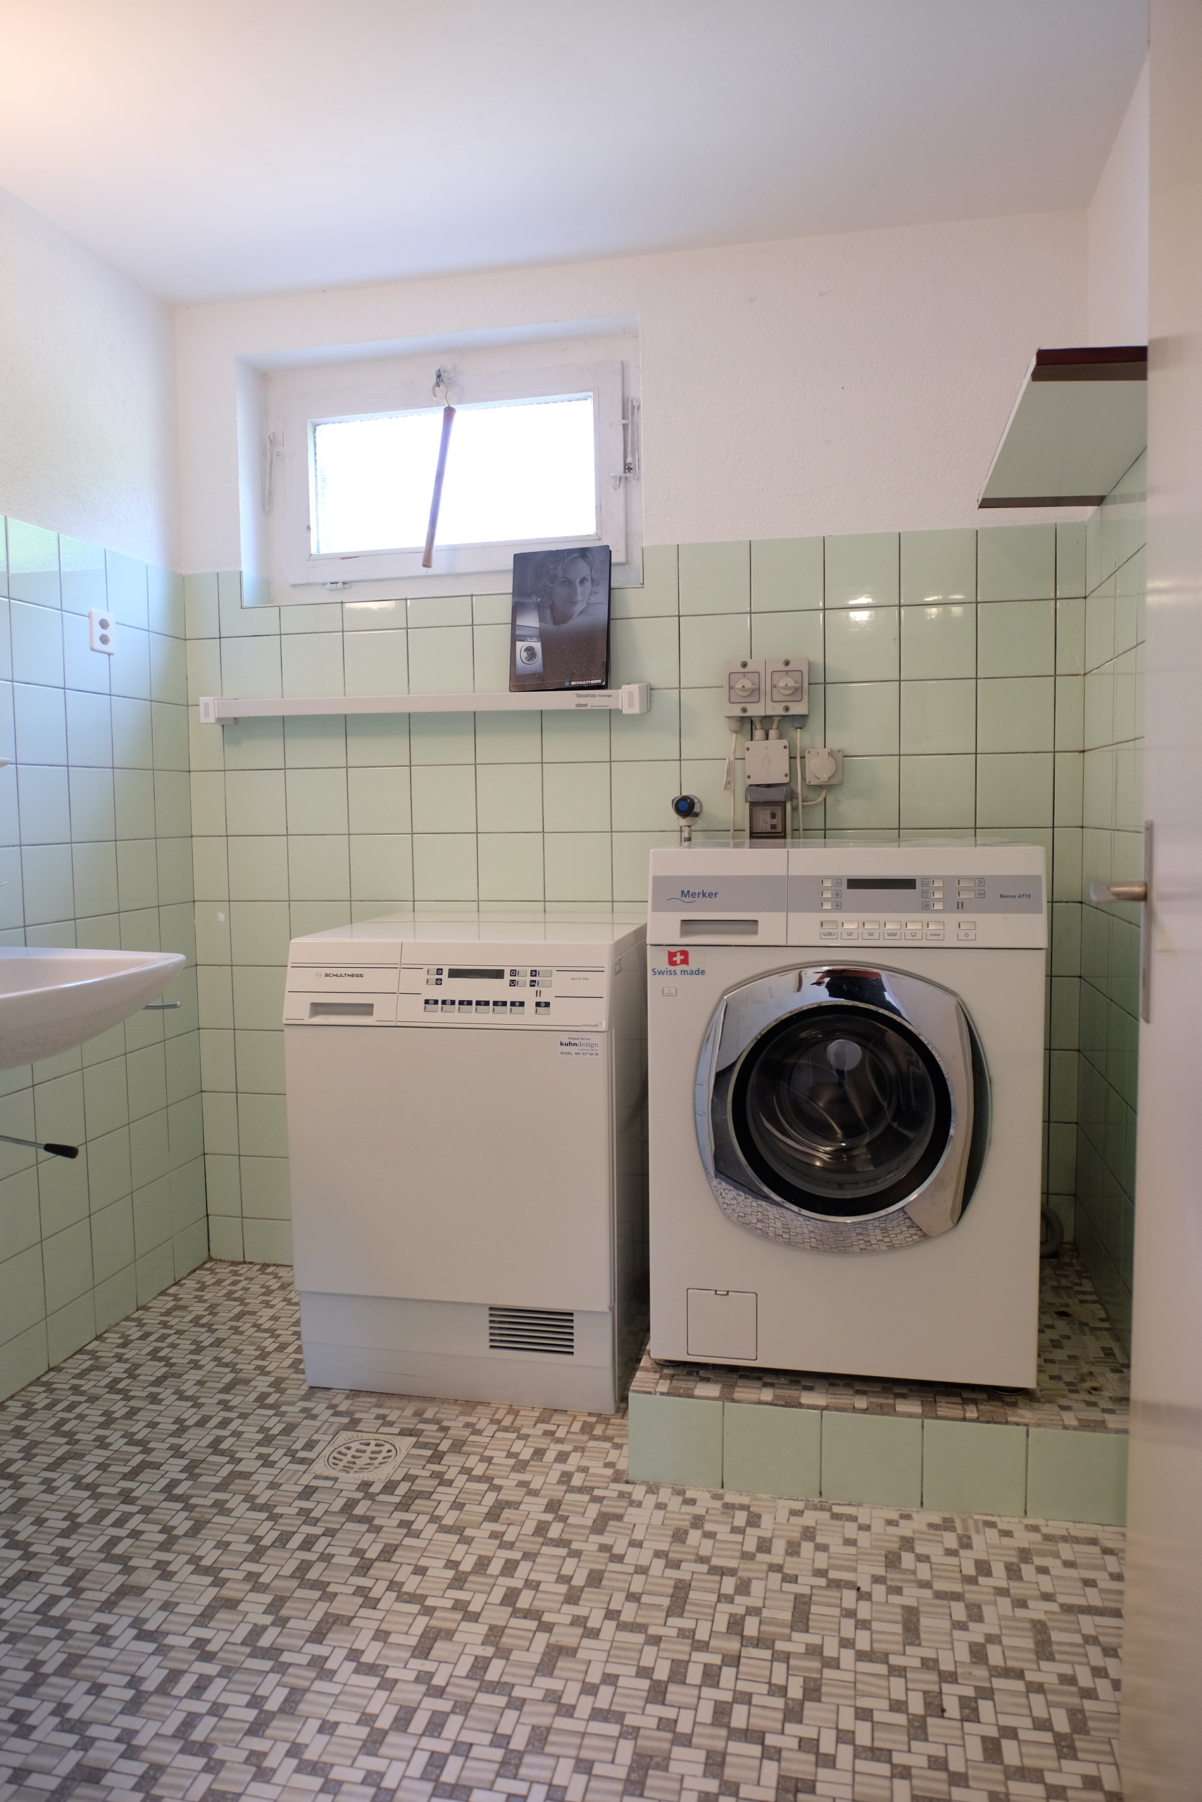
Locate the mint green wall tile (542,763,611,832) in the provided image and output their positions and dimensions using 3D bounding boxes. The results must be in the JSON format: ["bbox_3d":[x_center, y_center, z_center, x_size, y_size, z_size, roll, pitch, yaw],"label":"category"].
[{"bbox_3d":[-0.051,-0.224,2.612,0.149,0.149,0.008,0,5,12],"label":"mint green wall tile"}]

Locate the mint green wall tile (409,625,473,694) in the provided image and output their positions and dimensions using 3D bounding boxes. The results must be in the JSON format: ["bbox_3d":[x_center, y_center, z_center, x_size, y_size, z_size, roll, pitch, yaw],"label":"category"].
[{"bbox_3d":[-0.350,-0.523,2.630,0.148,0.148,0.008,0,5,11],"label":"mint green wall tile"}]

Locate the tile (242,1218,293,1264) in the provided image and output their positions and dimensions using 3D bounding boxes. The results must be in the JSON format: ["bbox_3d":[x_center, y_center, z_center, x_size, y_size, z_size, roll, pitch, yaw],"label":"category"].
[{"bbox_3d":[-0.775,0.807,2.845,0.149,0.106,0.008,0,5,12],"label":"tile"}]

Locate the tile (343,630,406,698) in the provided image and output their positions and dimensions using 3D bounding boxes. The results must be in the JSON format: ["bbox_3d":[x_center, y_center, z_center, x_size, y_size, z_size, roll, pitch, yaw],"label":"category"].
[{"bbox_3d":[-0.505,-0.533,2.717,0.150,0.150,0.010,0,4,12],"label":"tile"}]

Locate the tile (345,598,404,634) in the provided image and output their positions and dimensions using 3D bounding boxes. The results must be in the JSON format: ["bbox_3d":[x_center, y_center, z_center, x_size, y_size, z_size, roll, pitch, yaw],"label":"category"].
[{"bbox_3d":[-0.507,-0.642,2.709,0.150,0.064,0.010,0,4,12],"label":"tile"}]

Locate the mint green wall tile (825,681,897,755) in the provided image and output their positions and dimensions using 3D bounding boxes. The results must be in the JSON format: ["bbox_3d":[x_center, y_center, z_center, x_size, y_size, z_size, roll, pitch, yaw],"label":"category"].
[{"bbox_3d":[0.536,-0.371,2.465,0.148,0.148,0.010,0,5,11],"label":"mint green wall tile"}]

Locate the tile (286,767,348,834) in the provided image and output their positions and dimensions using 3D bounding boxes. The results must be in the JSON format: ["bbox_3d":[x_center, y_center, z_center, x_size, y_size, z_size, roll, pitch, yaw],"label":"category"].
[{"bbox_3d":[-0.651,-0.228,2.772,0.150,0.150,0.010,0,4,12],"label":"tile"}]

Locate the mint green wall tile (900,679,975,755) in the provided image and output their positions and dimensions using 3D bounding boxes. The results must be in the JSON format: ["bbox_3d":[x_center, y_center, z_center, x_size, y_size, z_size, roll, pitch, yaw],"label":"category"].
[{"bbox_3d":[0.687,-0.373,2.449,0.149,0.149,0.008,0,5,12],"label":"mint green wall tile"}]

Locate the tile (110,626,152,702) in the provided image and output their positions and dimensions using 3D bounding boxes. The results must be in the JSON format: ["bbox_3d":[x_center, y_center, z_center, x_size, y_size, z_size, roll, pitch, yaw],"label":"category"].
[{"bbox_3d":[-1.002,-0.504,2.541,0.010,0.148,0.144,0,5,12],"label":"tile"}]

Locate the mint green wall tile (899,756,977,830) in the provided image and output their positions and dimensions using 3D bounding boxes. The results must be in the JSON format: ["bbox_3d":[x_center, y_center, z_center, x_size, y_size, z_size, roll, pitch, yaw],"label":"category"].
[{"bbox_3d":[0.684,-0.221,2.444,0.150,0.150,0.010,0,5,12],"label":"mint green wall tile"}]

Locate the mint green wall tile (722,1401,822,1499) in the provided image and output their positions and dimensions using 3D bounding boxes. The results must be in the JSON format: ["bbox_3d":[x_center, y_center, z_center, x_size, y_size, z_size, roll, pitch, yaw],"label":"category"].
[{"bbox_3d":[0.266,0.849,1.864,0.150,0.140,0.010,0,5,11],"label":"mint green wall tile"}]

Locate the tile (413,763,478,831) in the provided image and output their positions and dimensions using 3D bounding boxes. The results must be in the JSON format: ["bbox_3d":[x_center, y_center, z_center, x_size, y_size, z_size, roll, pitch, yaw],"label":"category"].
[{"bbox_3d":[-0.346,-0.224,2.674,0.149,0.149,0.010,0,4,12],"label":"tile"}]

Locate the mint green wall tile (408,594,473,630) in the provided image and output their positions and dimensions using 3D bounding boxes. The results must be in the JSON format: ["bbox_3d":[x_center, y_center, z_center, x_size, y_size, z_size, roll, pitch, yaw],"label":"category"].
[{"bbox_3d":[-0.357,-0.642,2.678,0.150,0.062,0.010,0,4,12],"label":"mint green wall tile"}]

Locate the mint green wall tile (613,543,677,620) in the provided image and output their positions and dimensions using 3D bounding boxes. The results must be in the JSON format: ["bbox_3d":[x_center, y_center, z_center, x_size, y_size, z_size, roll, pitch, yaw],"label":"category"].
[{"bbox_3d":[0.090,-0.670,2.531,0.148,0.148,0.010,0,5,11],"label":"mint green wall tile"}]

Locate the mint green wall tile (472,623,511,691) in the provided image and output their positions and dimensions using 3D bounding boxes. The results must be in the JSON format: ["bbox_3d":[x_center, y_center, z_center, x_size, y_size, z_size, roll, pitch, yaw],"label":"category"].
[{"bbox_3d":[-0.203,-0.522,2.600,0.148,0.148,0.008,0,5,11],"label":"mint green wall tile"}]

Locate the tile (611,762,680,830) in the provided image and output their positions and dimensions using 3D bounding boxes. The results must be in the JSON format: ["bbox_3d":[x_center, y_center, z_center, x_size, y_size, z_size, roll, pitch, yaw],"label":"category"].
[{"bbox_3d":[0.096,-0.224,2.565,0.148,0.148,0.008,0,5,11],"label":"tile"}]

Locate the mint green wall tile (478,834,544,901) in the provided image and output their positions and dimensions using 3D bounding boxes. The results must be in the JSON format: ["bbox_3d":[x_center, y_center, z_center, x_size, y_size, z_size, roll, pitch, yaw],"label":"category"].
[{"bbox_3d":[-0.199,-0.075,2.691,0.150,0.150,0.010,0,4,12],"label":"mint green wall tile"}]

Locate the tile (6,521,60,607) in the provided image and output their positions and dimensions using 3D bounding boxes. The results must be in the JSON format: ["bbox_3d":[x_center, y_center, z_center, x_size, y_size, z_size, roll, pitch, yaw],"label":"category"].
[{"bbox_3d":[-1.061,-0.629,2.238,0.010,0.143,0.147,0,5,11],"label":"tile"}]

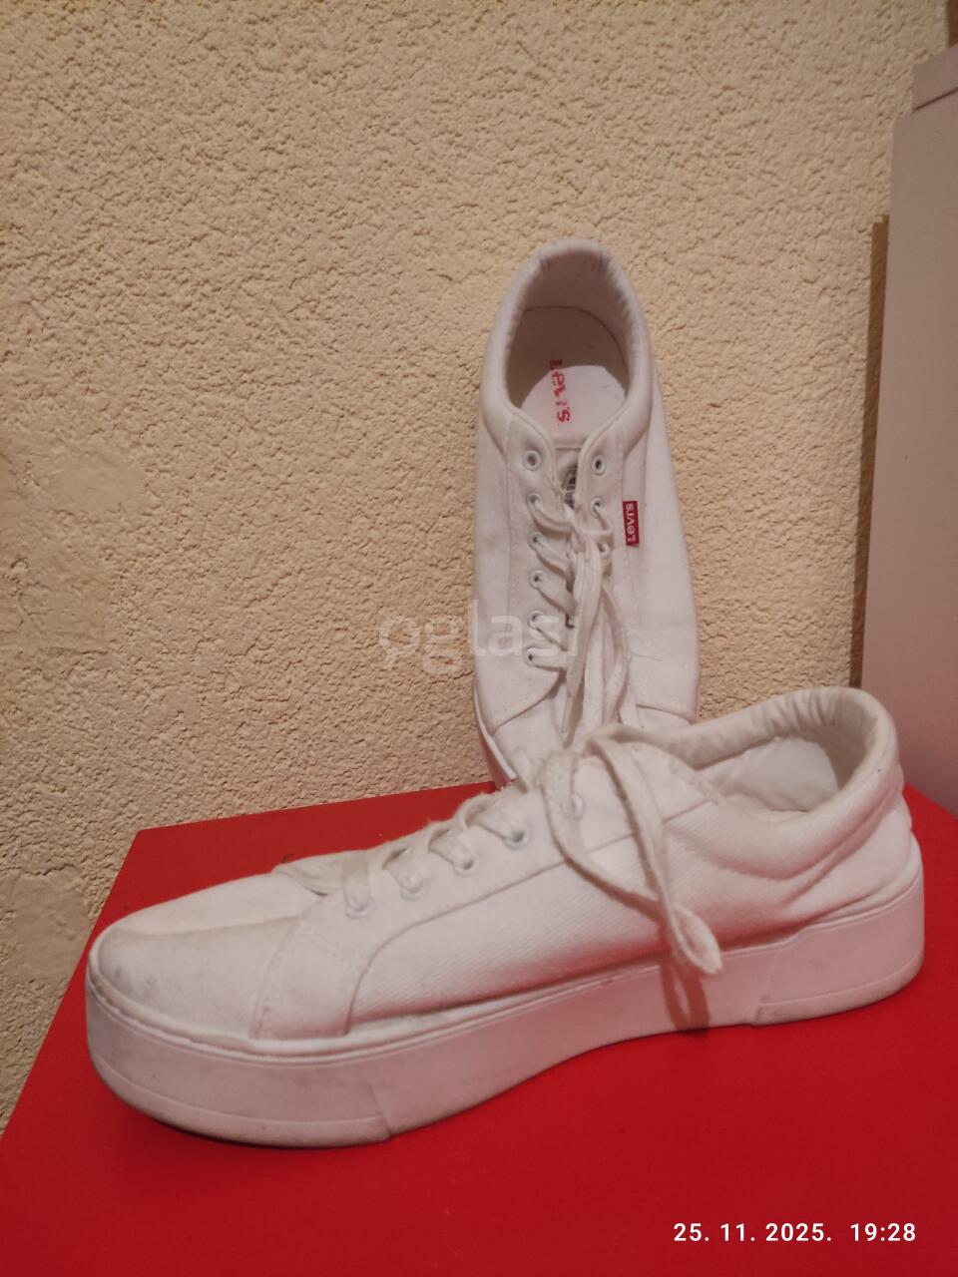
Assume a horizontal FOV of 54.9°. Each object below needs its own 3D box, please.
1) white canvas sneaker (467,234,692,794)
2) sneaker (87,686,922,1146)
[{"bbox_3d":[0.046,-0.049,0.440,0.103,0.281,0.096,-3,-17,5],"label":"white canvas sneaker"},{"bbox_3d":[0.020,0.076,0.311,0.281,0.096,0.103,-6,12,-13],"label":"sneaker"}]

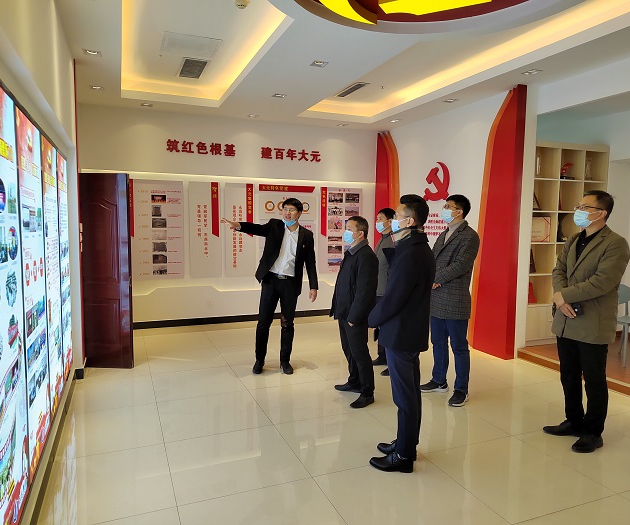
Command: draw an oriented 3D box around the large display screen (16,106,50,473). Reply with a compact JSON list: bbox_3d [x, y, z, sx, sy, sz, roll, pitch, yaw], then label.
[{"bbox_3d":[-1.543,0.144,2.551,0.060,1.820,0.730,-1,5,-22],"label":"large display screen"}]

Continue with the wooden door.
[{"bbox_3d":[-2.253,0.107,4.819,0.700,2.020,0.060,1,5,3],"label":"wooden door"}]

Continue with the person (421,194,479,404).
[{"bbox_3d":[1.200,0.315,4.130,0.420,1.800,0.510,-2,5,-28],"label":"person"}]

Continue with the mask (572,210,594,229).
[{"bbox_3d":[1.873,-0.300,3.250,0.090,0.125,0.135,0,5,-13],"label":"mask"}]

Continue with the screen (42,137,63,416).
[{"bbox_3d":[-1.833,0.074,3.251,0.060,1.820,0.730,-1,5,-22],"label":"screen"}]

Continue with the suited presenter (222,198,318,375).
[{"bbox_3d":[-0.460,0.250,4.750,0.950,1.780,0.520,1,5,0],"label":"suited presenter"}]

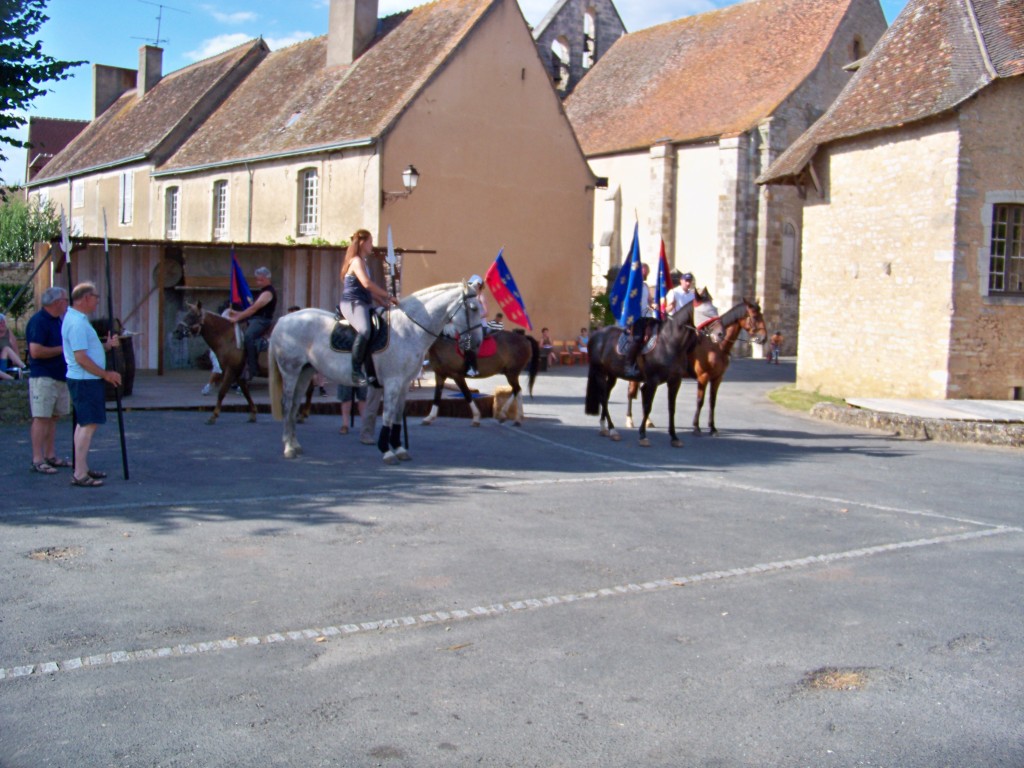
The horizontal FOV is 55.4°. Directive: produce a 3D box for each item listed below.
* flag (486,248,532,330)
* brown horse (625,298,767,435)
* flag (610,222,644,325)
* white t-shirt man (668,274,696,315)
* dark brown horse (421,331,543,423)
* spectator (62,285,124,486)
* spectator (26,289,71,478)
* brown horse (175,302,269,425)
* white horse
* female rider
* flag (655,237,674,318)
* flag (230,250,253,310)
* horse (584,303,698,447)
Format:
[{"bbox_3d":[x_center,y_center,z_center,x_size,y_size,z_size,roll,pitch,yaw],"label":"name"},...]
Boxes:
[{"bbox_3d":[-0.049,-1.331,13.750,0.680,1.160,0.220,1,4,-6],"label":"flag"},{"bbox_3d":[2.436,-0.245,13.349,2.150,1.830,0.520,5,5,39],"label":"brown horse"},{"bbox_3d":[1.402,-1.328,11.950,0.450,1.300,0.220,1,4,-6],"label":"flag"},{"bbox_3d":[2.380,-0.842,13.620,0.600,1.420,0.700,-2,6,-43],"label":"white t-shirt man"},{"bbox_3d":[-0.686,-0.205,13.585,2.150,1.560,0.500,1,4,-12],"label":"dark brown horse"},{"bbox_3d":[-3.661,0.004,8.500,0.460,1.750,0.550,0,4,-16],"label":"spectator"},{"bbox_3d":[-4.259,-0.032,9.000,0.380,1.720,0.500,3,4,20],"label":"spectator"},{"bbox_3d":[-3.534,-0.282,13.260,2.080,1.620,0.500,0,4,-16],"label":"brown horse"},{"bbox_3d":[-1.430,-0.114,10.150,2.250,1.840,0.600,2,4,15],"label":"white horse"},{"bbox_3d":[-1.495,-0.786,10.100,0.600,1.580,0.520,2,4,15],"label":"female rider"},{"bbox_3d":[2.070,-1.391,13.250,0.300,1.200,0.220,1,4,-6],"label":"flag"},{"bbox_3d":[-3.630,-1.402,13.100,0.310,0.820,0.200,1,4,-6],"label":"flag"},{"bbox_3d":[1.692,-0.167,12.100,0.600,1.840,2.100,-2,5,-41],"label":"horse"}]

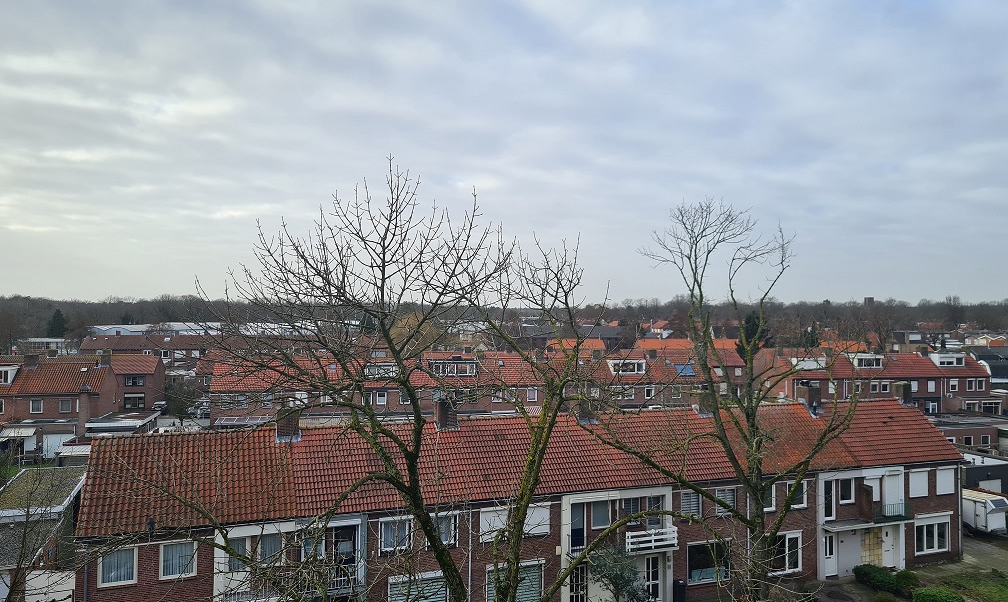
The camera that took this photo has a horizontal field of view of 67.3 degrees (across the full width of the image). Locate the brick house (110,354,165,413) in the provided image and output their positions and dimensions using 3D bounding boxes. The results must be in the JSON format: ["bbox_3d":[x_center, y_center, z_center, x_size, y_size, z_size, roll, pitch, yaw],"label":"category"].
[{"bbox_3d":[-51.741,11.443,107.086,5.800,7.600,8.000,1,-1,-13],"label":"brick house"}]

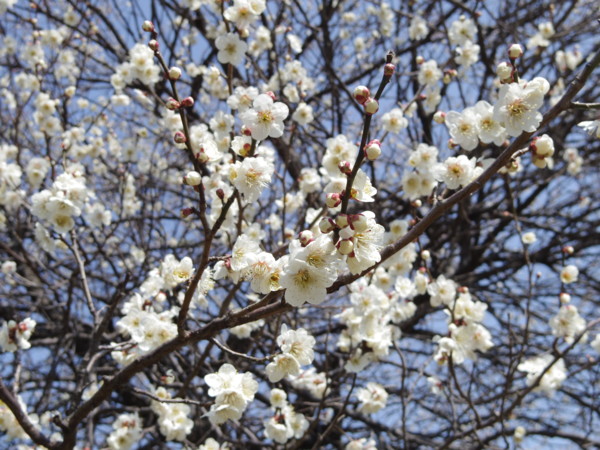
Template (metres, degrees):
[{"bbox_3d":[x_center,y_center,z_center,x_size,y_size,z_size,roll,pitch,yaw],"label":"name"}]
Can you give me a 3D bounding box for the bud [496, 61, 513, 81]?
[{"bbox_3d":[0.103,-0.078,0.410,0.008,0.009,0.008,-29,21,0],"label":"bud"}]

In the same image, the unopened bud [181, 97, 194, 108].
[{"bbox_3d":[-0.060,-0.066,0.440,0.007,0.006,0.006,-28,0,12],"label":"unopened bud"}]

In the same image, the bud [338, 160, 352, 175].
[{"bbox_3d":[0.023,-0.029,0.405,0.006,0.006,0.008,-34,-66,0],"label":"bud"}]

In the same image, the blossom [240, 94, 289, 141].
[{"bbox_3d":[-0.019,-0.057,0.435,0.025,0.025,0.012,1,6,-3],"label":"blossom"}]

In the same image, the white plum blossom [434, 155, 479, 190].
[{"bbox_3d":[0.088,-0.030,0.460,0.025,0.021,0.012,-1,6,3],"label":"white plum blossom"}]

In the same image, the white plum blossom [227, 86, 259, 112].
[{"bbox_3d":[-0.043,-0.095,0.620,0.025,0.023,0.012,1,6,-3],"label":"white plum blossom"}]

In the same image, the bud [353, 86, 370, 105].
[{"bbox_3d":[0.029,-0.061,0.385,0.007,0.009,0.007,-18,12,0],"label":"bud"}]

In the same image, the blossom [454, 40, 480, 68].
[{"bbox_3d":[0.152,-0.155,0.740,0.025,0.025,0.012,-3,8,6],"label":"blossom"}]

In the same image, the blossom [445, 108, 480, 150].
[{"bbox_3d":[0.103,-0.060,0.510,0.024,0.026,0.013,-4,8,9],"label":"blossom"}]

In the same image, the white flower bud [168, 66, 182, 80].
[{"bbox_3d":[-0.066,-0.081,0.435,0.007,0.007,0.007,36,-65,0],"label":"white flower bud"}]

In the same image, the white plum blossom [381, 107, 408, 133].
[{"bbox_3d":[0.079,-0.088,0.680,0.023,0.022,0.012,0,11,0],"label":"white plum blossom"}]

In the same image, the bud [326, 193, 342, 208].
[{"bbox_3d":[0.017,-0.012,0.400,0.008,0.007,0.007,-17,0,-33],"label":"bud"}]

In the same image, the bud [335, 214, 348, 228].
[{"bbox_3d":[0.021,-0.002,0.405,0.007,0.007,0.007,-22,-33,0],"label":"bud"}]

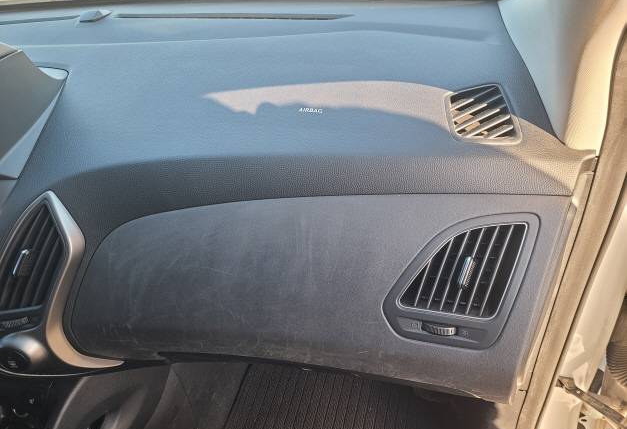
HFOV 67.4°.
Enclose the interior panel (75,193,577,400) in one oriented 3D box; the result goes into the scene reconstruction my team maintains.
[{"bbox_3d":[-0.049,0.042,0.532,0.560,0.245,0.125,4,38,13],"label":"interior panel"}]

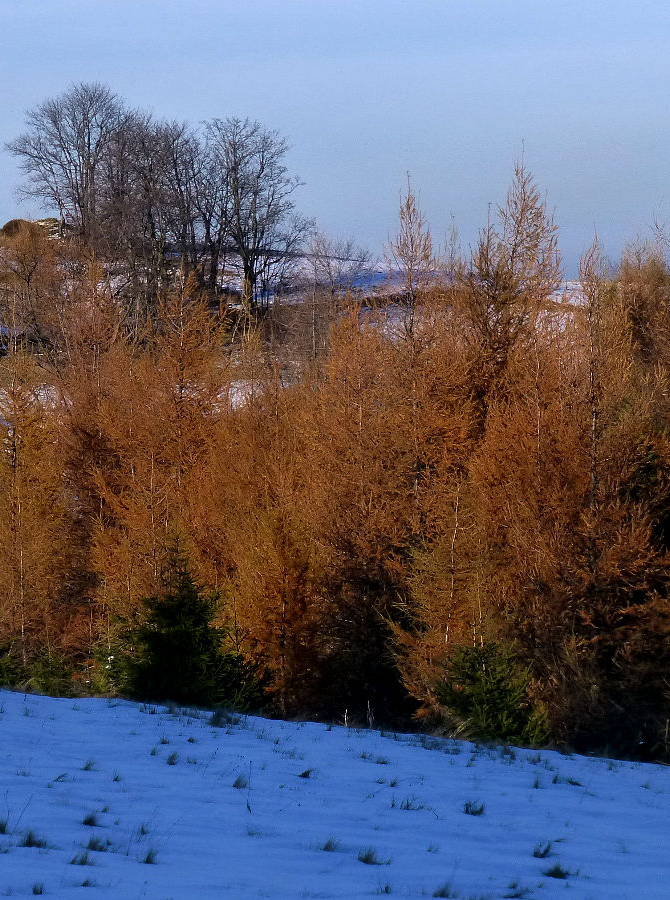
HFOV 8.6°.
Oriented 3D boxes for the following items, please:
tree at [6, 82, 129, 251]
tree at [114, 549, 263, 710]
[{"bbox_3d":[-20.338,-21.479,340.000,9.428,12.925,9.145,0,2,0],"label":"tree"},{"bbox_3d":[-2.210,2.689,67.000,2.157,2.427,2.093,0,2,0],"label":"tree"}]

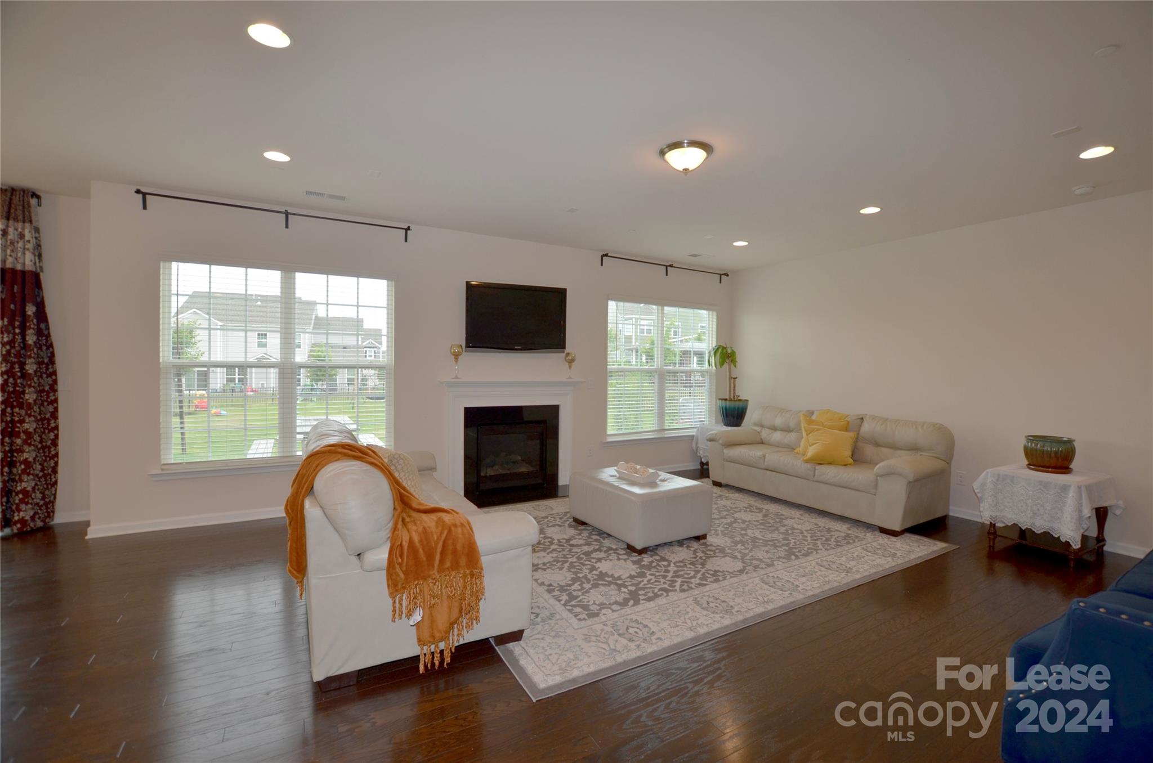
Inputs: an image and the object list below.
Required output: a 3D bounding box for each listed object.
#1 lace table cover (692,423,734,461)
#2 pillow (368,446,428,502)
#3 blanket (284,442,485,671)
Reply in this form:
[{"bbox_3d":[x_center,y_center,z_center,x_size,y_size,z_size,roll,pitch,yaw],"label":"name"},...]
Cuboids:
[{"bbox_3d":[2.016,0.791,6.442,0.680,0.380,0.580,0,1,-30],"label":"lace table cover"},{"bbox_3d":[-0.940,0.594,2.545,0.160,0.420,0.430,-25,5,-9],"label":"pillow"},{"bbox_3d":[-0.827,0.734,2.118,0.830,0.940,0.420,0,1,-30],"label":"blanket"}]

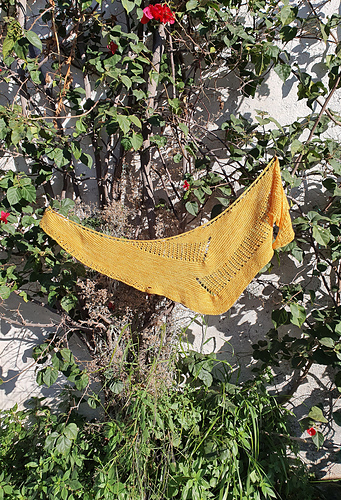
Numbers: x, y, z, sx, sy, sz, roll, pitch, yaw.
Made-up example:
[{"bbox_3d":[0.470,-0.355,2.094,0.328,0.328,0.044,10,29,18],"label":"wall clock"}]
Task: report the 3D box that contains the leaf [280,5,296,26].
[{"bbox_3d":[0.576,-1.155,1.850,0.079,0.108,0.035,1,4,10],"label":"leaf"}]

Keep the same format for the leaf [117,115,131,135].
[{"bbox_3d":[-0.224,-0.610,1.830,0.063,0.102,0.030,-14,-19,-5],"label":"leaf"}]

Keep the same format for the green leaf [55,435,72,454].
[{"bbox_3d":[-0.504,0.917,1.770,0.075,0.094,0.035,0,4,0],"label":"green leaf"}]

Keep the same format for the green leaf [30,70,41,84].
[{"bbox_3d":[-0.676,-0.864,1.880,0.058,0.071,0.030,-11,-15,-3],"label":"green leaf"}]

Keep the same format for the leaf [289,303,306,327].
[{"bbox_3d":[0.637,0.325,1.880,0.078,0.127,0.040,0,-15,0],"label":"leaf"}]

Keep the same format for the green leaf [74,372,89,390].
[{"bbox_3d":[-0.460,0.685,1.950,0.075,0.095,0.030,11,-15,3],"label":"green leaf"}]

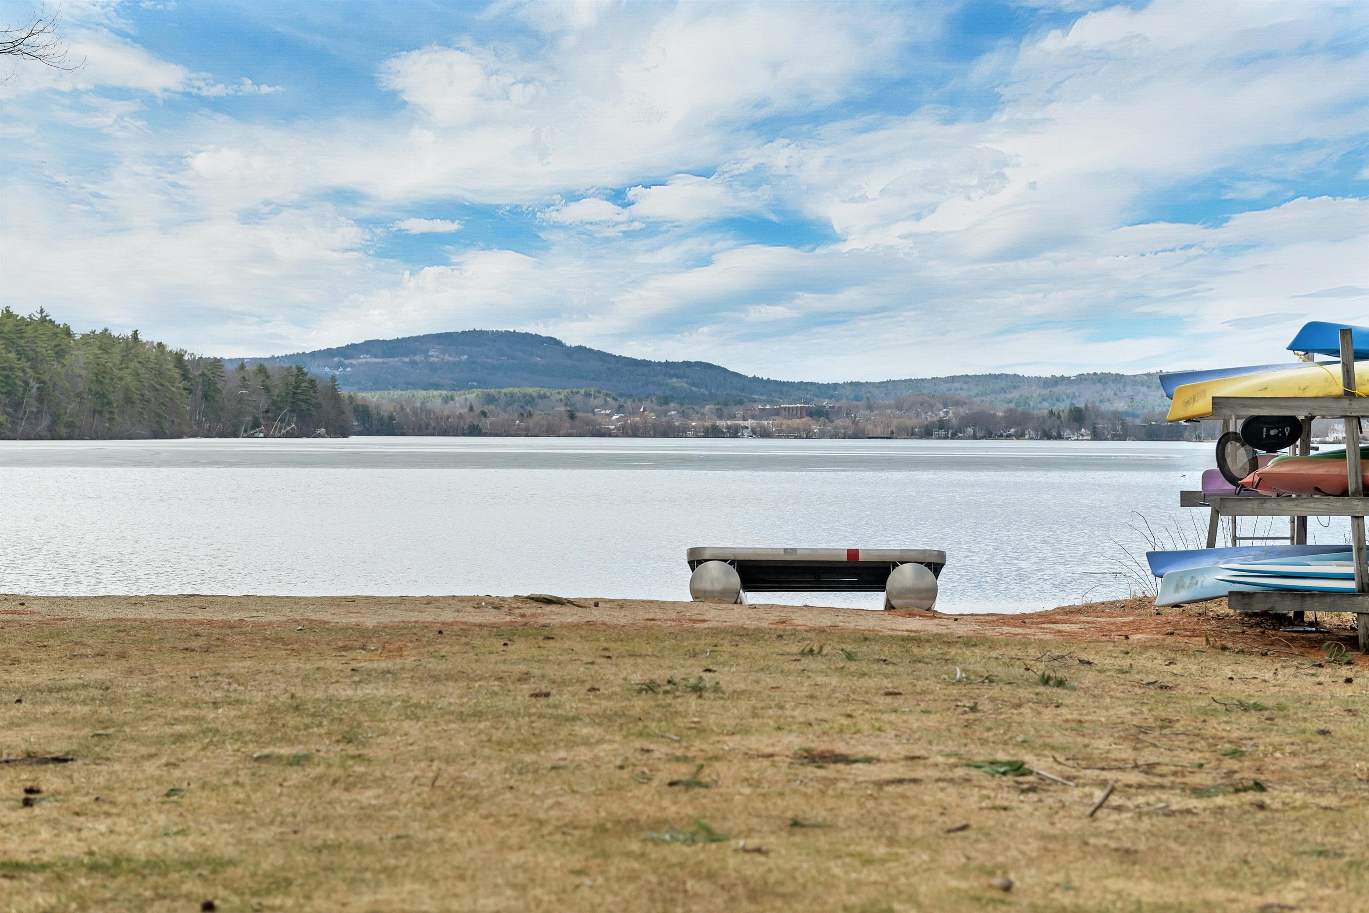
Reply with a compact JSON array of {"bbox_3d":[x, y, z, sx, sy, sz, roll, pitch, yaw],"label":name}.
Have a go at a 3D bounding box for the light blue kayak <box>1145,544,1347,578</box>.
[{"bbox_3d":[5.276,0.845,22.592,3.200,0.330,0.700,0,0,7],"label":"light blue kayak"}]

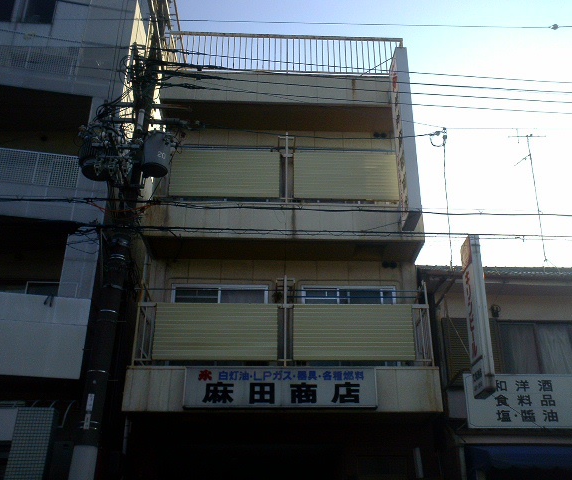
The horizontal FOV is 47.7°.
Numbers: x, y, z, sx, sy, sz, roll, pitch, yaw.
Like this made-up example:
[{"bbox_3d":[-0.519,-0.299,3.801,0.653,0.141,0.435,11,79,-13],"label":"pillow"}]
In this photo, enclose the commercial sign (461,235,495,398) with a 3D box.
[{"bbox_3d":[3.107,1.193,10.513,0.160,2.618,0.521,3,-28,-1],"label":"commercial sign"}]

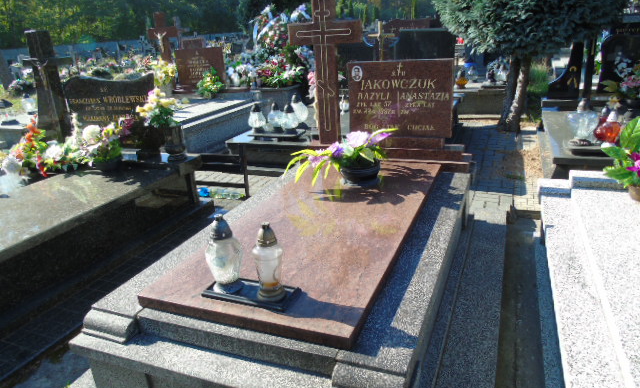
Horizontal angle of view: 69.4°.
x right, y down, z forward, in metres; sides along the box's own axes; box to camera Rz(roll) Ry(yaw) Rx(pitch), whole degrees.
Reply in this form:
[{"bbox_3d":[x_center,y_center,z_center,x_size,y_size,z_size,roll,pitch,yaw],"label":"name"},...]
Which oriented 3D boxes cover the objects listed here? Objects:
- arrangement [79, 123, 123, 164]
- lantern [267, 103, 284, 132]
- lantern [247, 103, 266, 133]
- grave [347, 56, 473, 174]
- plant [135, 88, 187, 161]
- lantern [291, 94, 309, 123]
[{"bbox_3d":[-1.775,-0.408,3.734,0.320,0.335,0.300,4,21,22],"label":"arrangement"},{"bbox_3d":[-0.459,-0.792,4.766,0.170,0.298,0.170,-3,19,1],"label":"lantern"},{"bbox_3d":[-0.691,-0.825,5.027,0.188,0.316,0.188,-3,19,1],"label":"lantern"},{"bbox_3d":[0.610,-0.560,3.251,0.850,0.730,0.220,4,21,22],"label":"grave"},{"bbox_3d":[-1.363,-0.594,3.950,0.360,0.560,0.320,3,19,19],"label":"plant"},{"bbox_3d":[-0.198,-0.915,5.162,0.185,0.382,0.185,4,21,21],"label":"lantern"}]

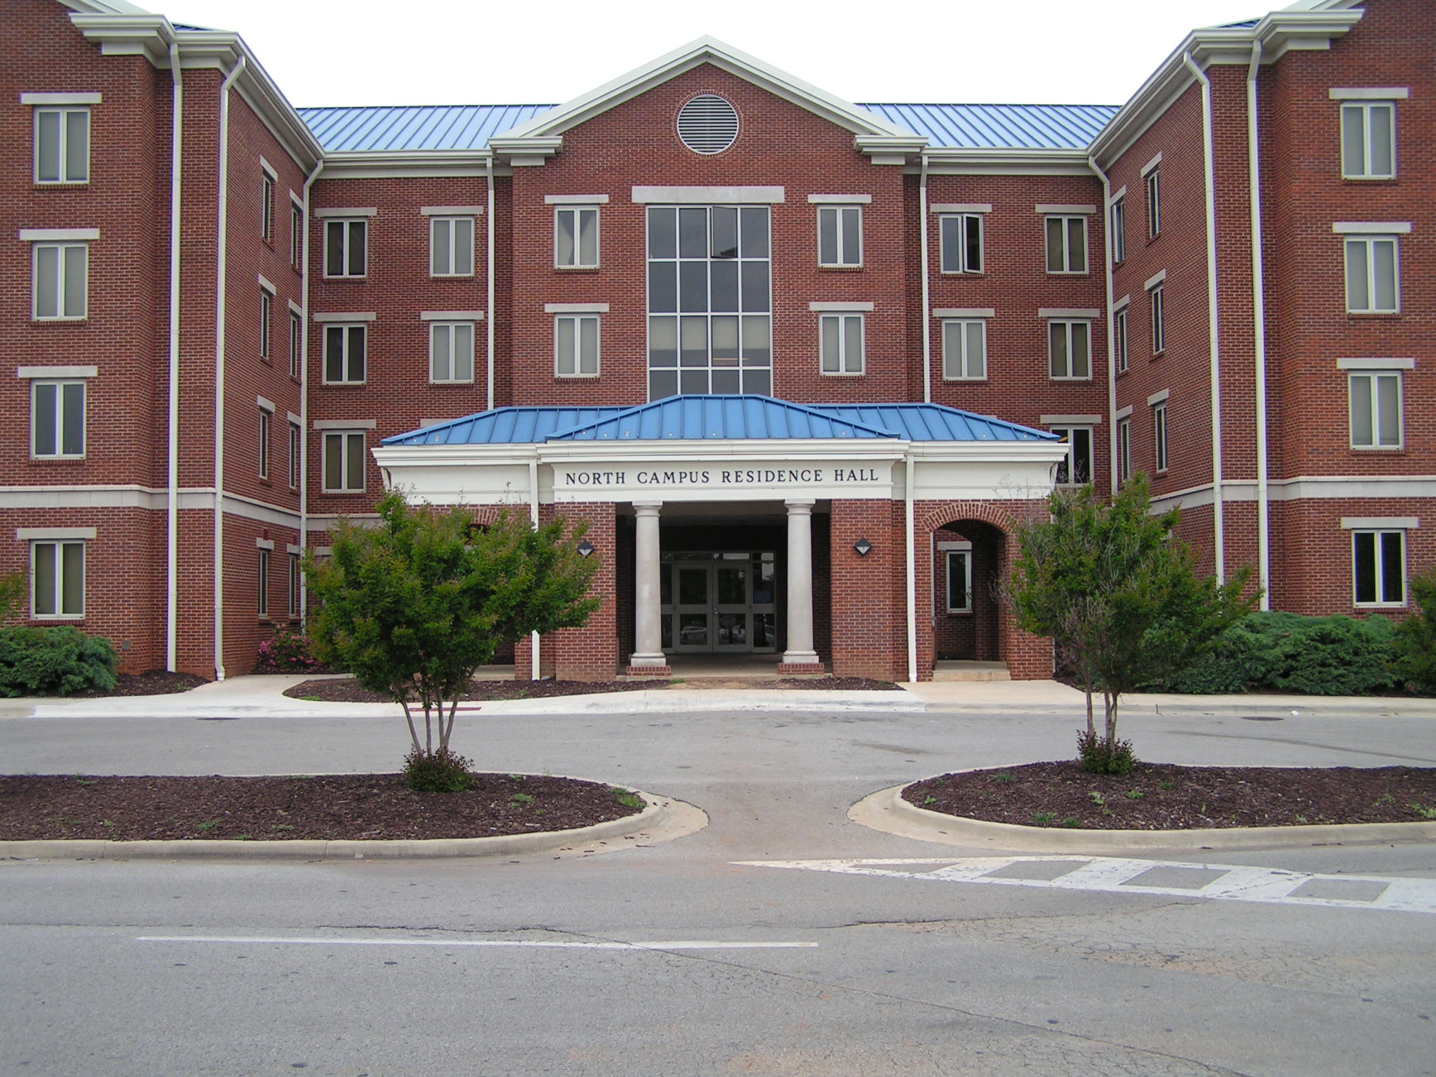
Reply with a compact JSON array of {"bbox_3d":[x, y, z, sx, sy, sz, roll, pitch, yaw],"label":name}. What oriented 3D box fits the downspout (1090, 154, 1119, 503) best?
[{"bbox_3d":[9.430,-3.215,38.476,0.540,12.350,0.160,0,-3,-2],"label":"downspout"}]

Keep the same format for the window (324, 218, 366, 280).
[{"bbox_3d":[-9.183,-7.187,38.986,1.050,1.500,0.120,0,-3,-1],"label":"window"}]

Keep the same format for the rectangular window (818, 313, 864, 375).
[{"bbox_3d":[3.011,-4.695,38.234,1.060,1.502,0.120,0,-3,-1],"label":"rectangular window"}]

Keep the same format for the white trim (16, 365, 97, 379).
[{"bbox_3d":[-12.618,-3.176,30.215,1.528,0.197,0.120,0,-3,-1],"label":"white trim"}]

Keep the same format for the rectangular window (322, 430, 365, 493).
[{"bbox_3d":[-9.230,-1.916,39.129,1.068,1.527,0.140,0,-3,-1],"label":"rectangular window"}]

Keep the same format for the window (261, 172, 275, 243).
[{"bbox_3d":[-10.255,-7.450,35.605,0.140,1.527,1.068,0,-3,-1],"label":"window"}]

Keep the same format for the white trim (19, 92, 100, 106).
[{"bbox_3d":[-12.668,-8.480,30.470,1.528,0.197,0.120,0,-3,-1],"label":"white trim"}]

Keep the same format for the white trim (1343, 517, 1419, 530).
[{"bbox_3d":[12.777,-0.292,30.406,1.520,0.208,0.110,0,-3,-1],"label":"white trim"}]

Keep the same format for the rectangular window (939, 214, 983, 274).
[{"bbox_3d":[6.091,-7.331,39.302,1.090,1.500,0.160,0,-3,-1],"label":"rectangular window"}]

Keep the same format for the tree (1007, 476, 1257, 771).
[{"bbox_3d":[3.386,0.687,12.895,2.020,2.420,1.950,0,-3,-1],"label":"tree"}]

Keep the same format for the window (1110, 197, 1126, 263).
[{"bbox_3d":[9.959,-7.478,38.741,0.140,1.527,1.068,0,-3,-1],"label":"window"}]

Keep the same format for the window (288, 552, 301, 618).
[{"bbox_3d":[-10.236,1.180,37.884,0.140,1.527,1.068,0,-3,-1],"label":"window"}]

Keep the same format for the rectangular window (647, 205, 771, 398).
[{"bbox_3d":[-0.210,-5.502,38.083,3.050,5.166,0.140,0,-3,-2],"label":"rectangular window"}]

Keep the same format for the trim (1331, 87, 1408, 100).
[{"bbox_3d":[12.712,-8.686,30.769,1.577,0.229,0.120,0,-3,-2],"label":"trim"}]

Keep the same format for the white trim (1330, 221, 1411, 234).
[{"bbox_3d":[12.723,-6.035,30.688,1.524,0.205,0.120,0,-3,-1],"label":"white trim"}]

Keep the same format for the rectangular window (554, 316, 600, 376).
[{"bbox_3d":[-3.382,-4.641,38.114,1.060,1.502,0.120,0,-3,-1],"label":"rectangular window"}]

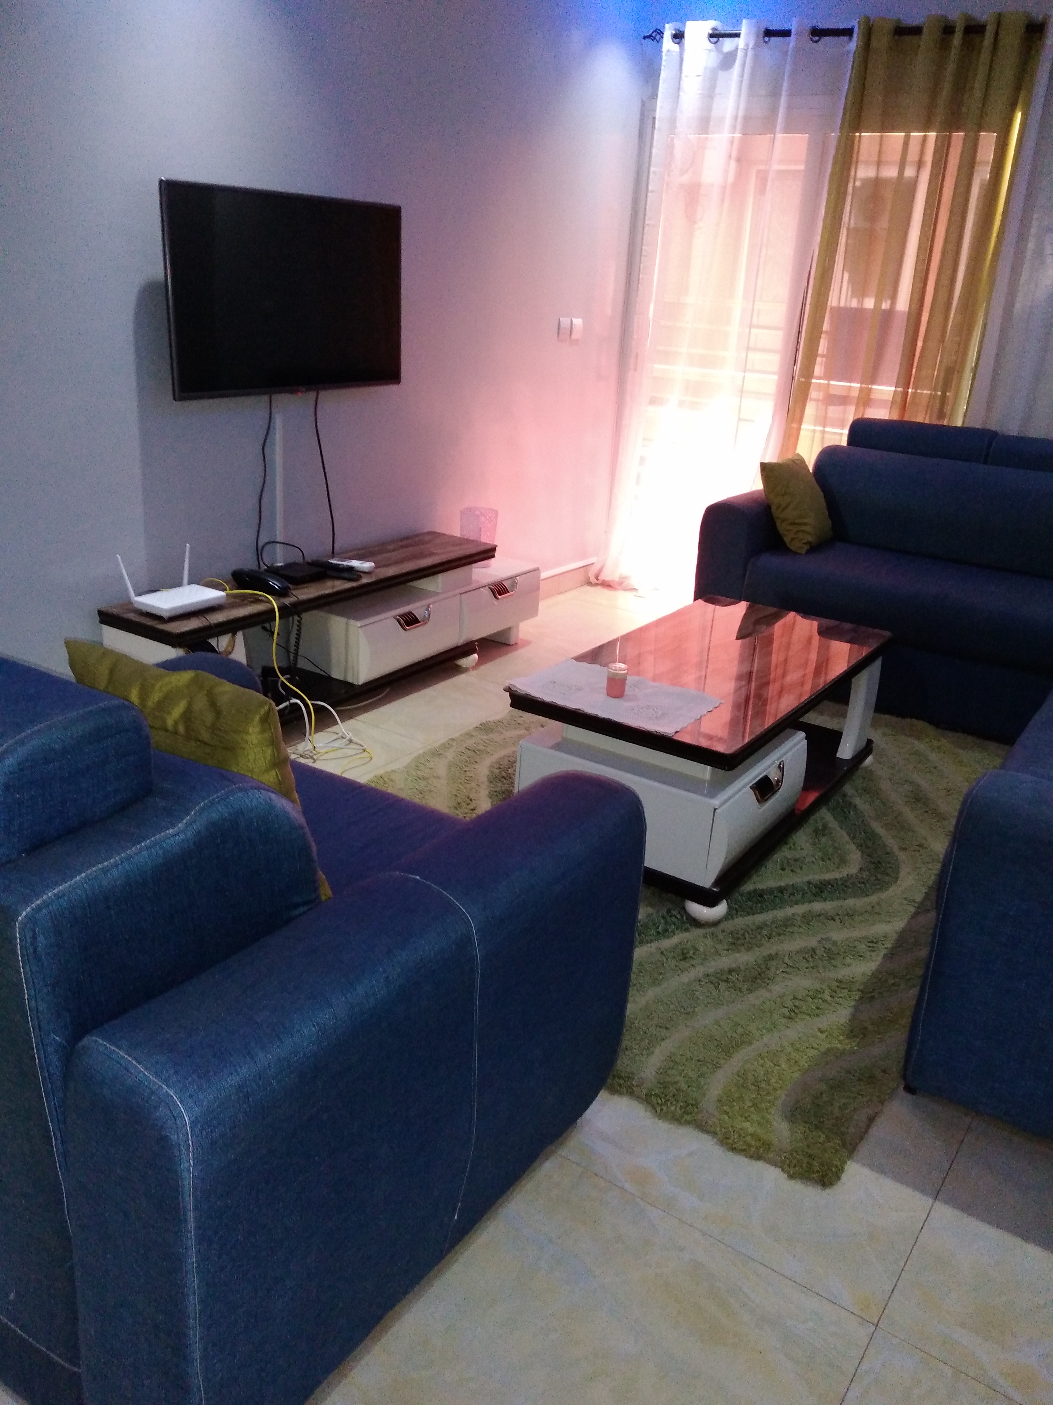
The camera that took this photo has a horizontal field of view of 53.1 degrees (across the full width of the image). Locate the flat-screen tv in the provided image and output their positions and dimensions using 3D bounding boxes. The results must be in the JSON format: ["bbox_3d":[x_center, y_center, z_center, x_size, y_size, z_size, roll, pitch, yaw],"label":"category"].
[{"bbox_3d":[-0.728,-1.264,3.279,0.060,0.570,0.960,16,25,31],"label":"flat-screen tv"}]

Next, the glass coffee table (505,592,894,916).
[{"bbox_3d":[0.503,0.091,2.926,0.605,0.450,1.130,16,25,31],"label":"glass coffee table"}]

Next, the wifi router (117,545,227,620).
[{"bbox_3d":[-1.014,-0.350,3.027,0.160,0.170,0.245,16,25,31],"label":"wifi router"}]

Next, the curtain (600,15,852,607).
[{"bbox_3d":[0.802,-1.589,4.633,0.970,2.390,0.160,16,25,31],"label":"curtain"}]

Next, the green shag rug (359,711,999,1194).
[{"bbox_3d":[0.488,0.284,3.038,1.650,0.030,2.280,16,25,31],"label":"green shag rug"}]

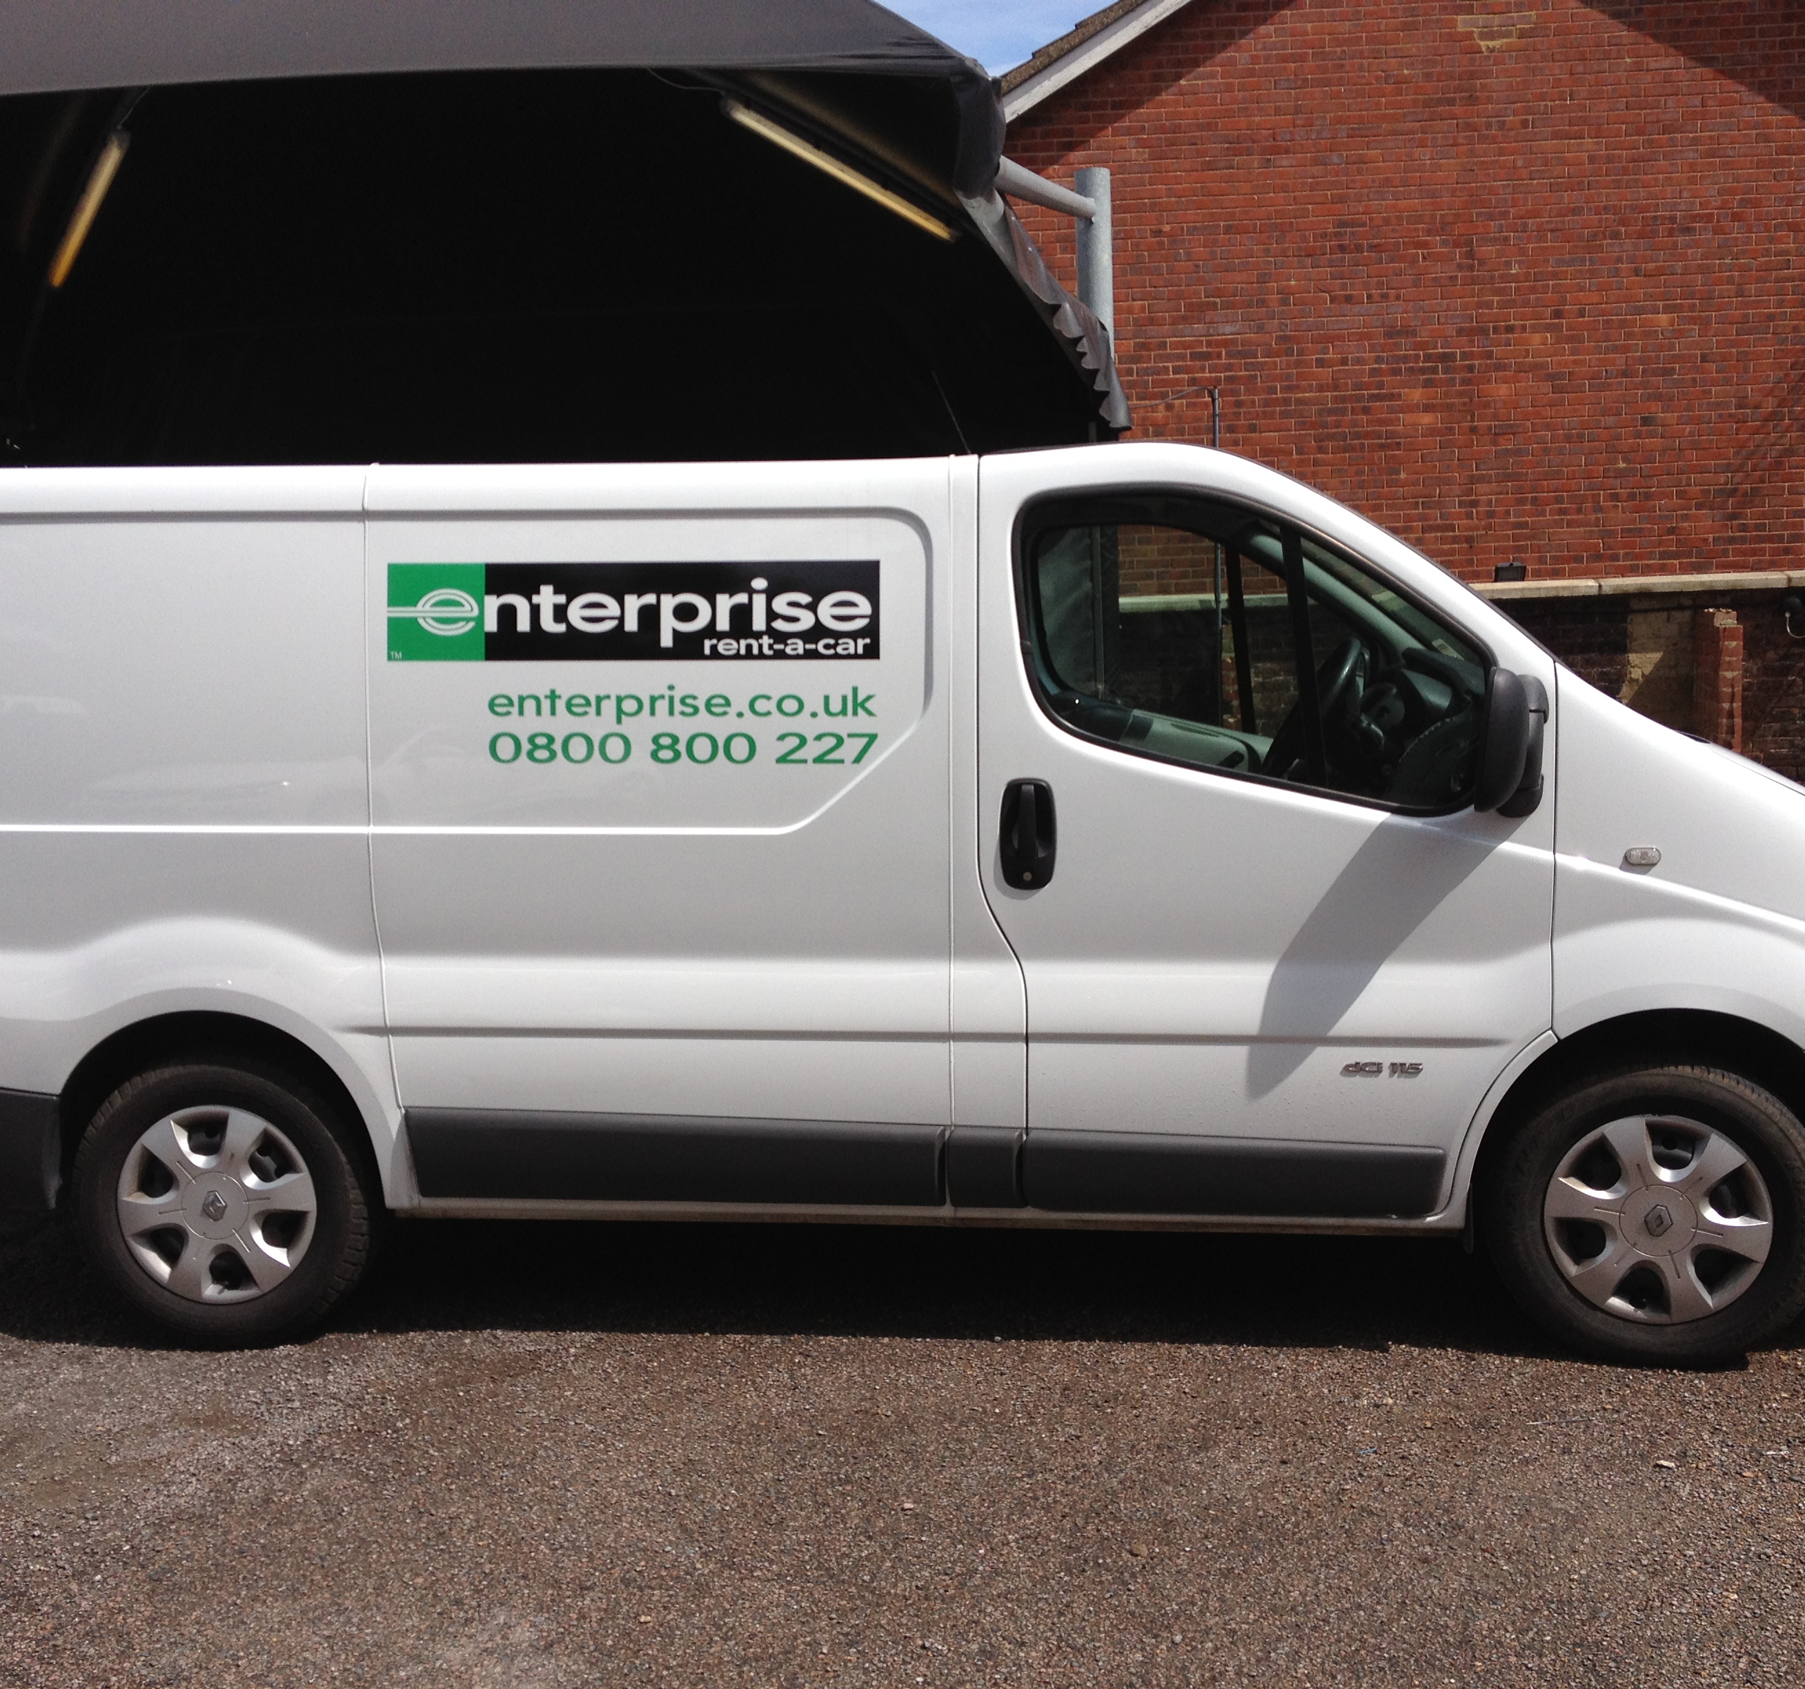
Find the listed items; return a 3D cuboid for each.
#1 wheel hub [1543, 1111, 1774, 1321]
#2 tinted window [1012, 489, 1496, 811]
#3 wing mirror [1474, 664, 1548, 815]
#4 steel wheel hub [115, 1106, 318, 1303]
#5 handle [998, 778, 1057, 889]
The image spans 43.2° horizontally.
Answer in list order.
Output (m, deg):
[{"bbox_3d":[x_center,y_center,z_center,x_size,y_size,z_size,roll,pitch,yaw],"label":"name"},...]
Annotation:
[{"bbox_3d":[1.590,0.783,4.788,0.447,0.447,0.090,1,7,12],"label":"wheel hub"},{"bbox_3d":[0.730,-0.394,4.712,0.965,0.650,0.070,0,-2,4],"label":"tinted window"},{"bbox_3d":[1.212,-0.202,4.547,0.135,0.290,0.215,0,7,4],"label":"wing mirror"},{"bbox_3d":[-1.502,0.791,5.027,0.447,0.447,0.090,0,7,4],"label":"steel wheel hub"},{"bbox_3d":[0.258,-0.021,4.709,0.122,0.235,0.060,0,7,4],"label":"handle"}]

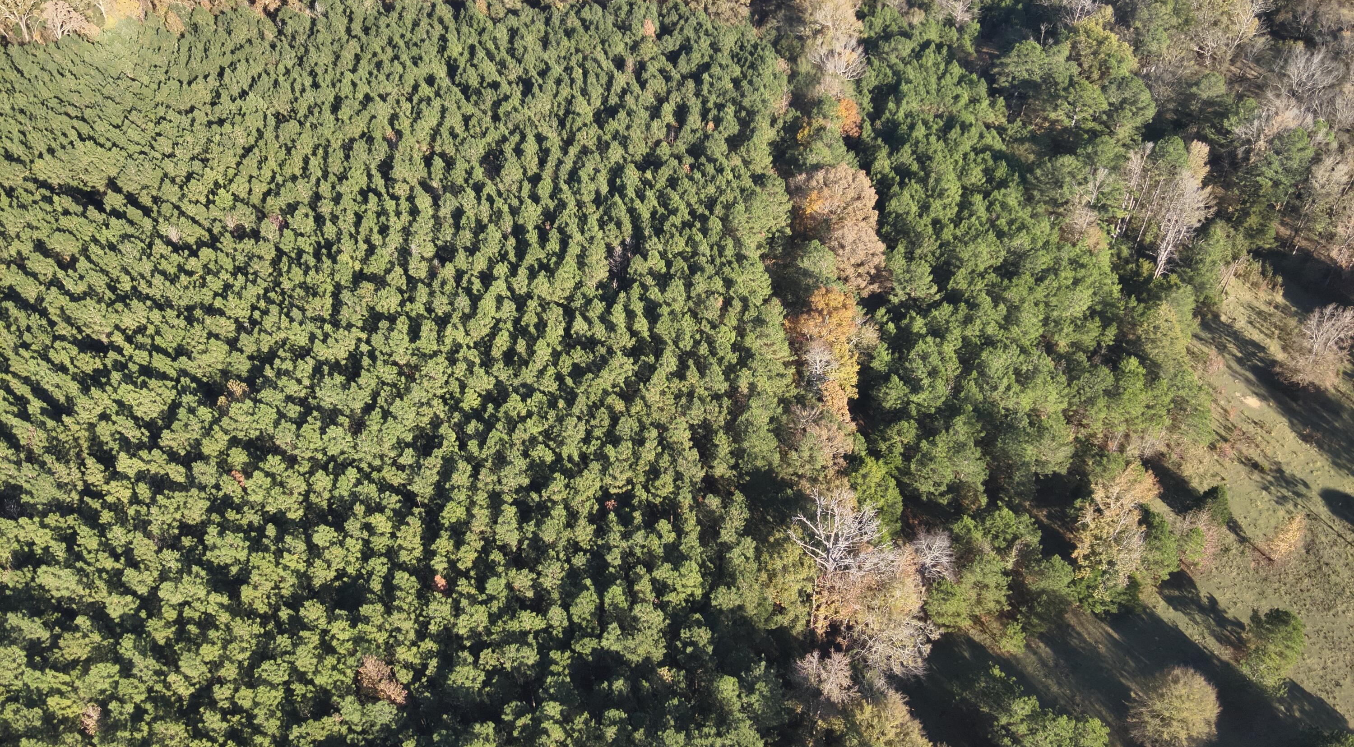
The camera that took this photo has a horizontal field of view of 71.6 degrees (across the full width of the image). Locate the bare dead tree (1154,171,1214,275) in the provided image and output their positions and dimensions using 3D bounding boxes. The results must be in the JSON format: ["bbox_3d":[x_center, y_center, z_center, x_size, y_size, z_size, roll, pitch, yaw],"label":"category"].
[{"bbox_3d":[80.340,-23.650,151.020,7.000,20.000,7.000,20,41,24],"label":"bare dead tree"}]

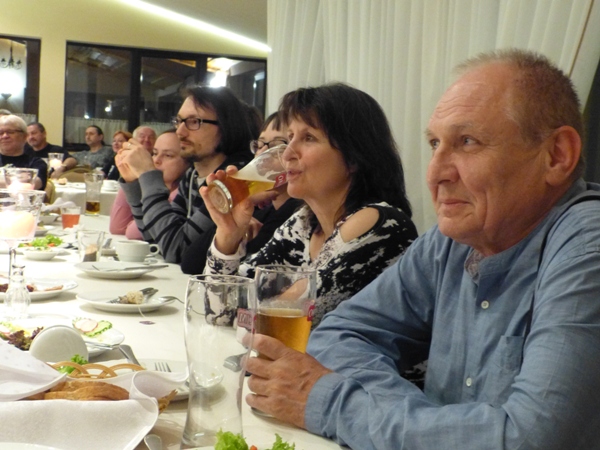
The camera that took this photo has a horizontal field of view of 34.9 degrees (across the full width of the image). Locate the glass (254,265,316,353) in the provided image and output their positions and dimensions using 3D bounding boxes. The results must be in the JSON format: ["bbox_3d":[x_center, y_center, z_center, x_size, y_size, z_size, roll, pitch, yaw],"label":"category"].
[{"bbox_3d":[-0.022,0.147,1.213,0.079,0.180,0.079,3,4,0],"label":"glass"}]

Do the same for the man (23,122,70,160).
[{"bbox_3d":[-2.542,-0.327,9.059,0.620,1.300,0.720,4,5,17],"label":"man"}]

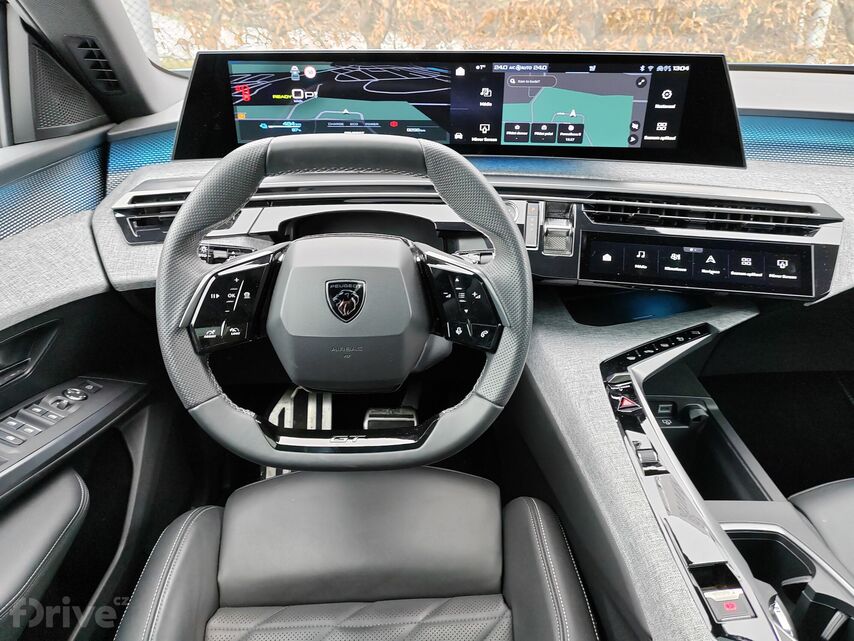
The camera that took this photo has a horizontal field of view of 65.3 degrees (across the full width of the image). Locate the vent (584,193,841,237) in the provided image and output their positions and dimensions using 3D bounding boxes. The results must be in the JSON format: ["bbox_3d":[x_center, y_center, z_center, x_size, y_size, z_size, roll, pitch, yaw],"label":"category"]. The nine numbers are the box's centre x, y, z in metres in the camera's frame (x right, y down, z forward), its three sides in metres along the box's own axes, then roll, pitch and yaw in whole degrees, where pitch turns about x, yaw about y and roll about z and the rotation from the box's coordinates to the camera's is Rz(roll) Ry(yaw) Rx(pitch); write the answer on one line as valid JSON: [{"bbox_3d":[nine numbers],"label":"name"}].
[{"bbox_3d":[0.316,-0.121,0.762,0.272,0.036,0.035,5,27,8],"label":"vent"}]

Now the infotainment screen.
[{"bbox_3d":[0.039,-0.248,0.790,0.670,0.130,0.050,0,25,0],"label":"infotainment screen"}]

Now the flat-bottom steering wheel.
[{"bbox_3d":[-0.078,-0.018,0.640,0.355,0.328,0.090,0,11,0],"label":"flat-bottom steering wheel"}]

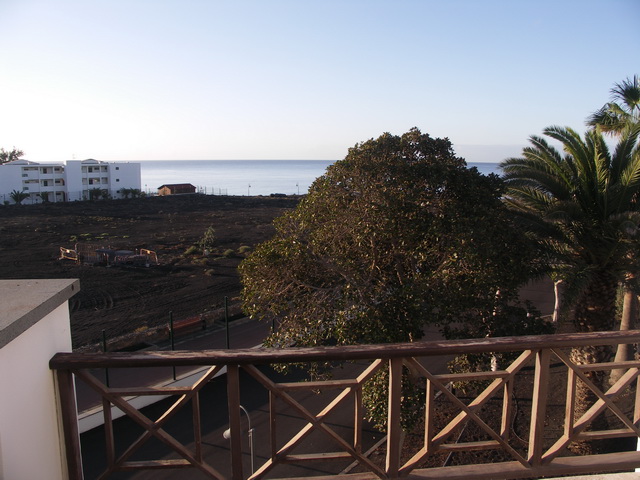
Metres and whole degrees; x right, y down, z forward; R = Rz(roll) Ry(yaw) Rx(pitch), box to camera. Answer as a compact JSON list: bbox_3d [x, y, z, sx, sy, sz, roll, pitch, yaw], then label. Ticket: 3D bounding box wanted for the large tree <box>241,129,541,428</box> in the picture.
[{"bbox_3d":[1.500,1.150,11.500,6.600,6.900,6.200,1,9,0],"label":"large tree"}]

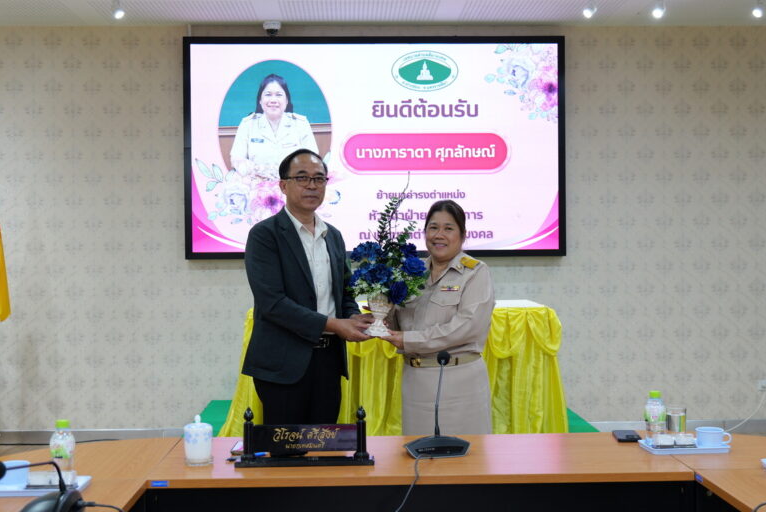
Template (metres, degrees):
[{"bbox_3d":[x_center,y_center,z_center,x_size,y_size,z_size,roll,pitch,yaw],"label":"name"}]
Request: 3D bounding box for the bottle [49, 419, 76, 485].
[{"bbox_3d":[-0.828,0.506,2.590,0.065,0.167,0.065,-1,1,0],"label":"bottle"}]

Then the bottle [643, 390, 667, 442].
[{"bbox_3d":[0.843,0.496,3.100,0.064,0.160,0.064,-1,1,0],"label":"bottle"}]

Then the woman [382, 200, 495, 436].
[{"bbox_3d":[0.209,0.563,3.638,0.460,1.530,0.400,0,1,35],"label":"woman"}]

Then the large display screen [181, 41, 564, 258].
[{"bbox_3d":[-0.054,-0.752,6.950,2.640,1.530,0.090,-1,1,-2],"label":"large display screen"}]

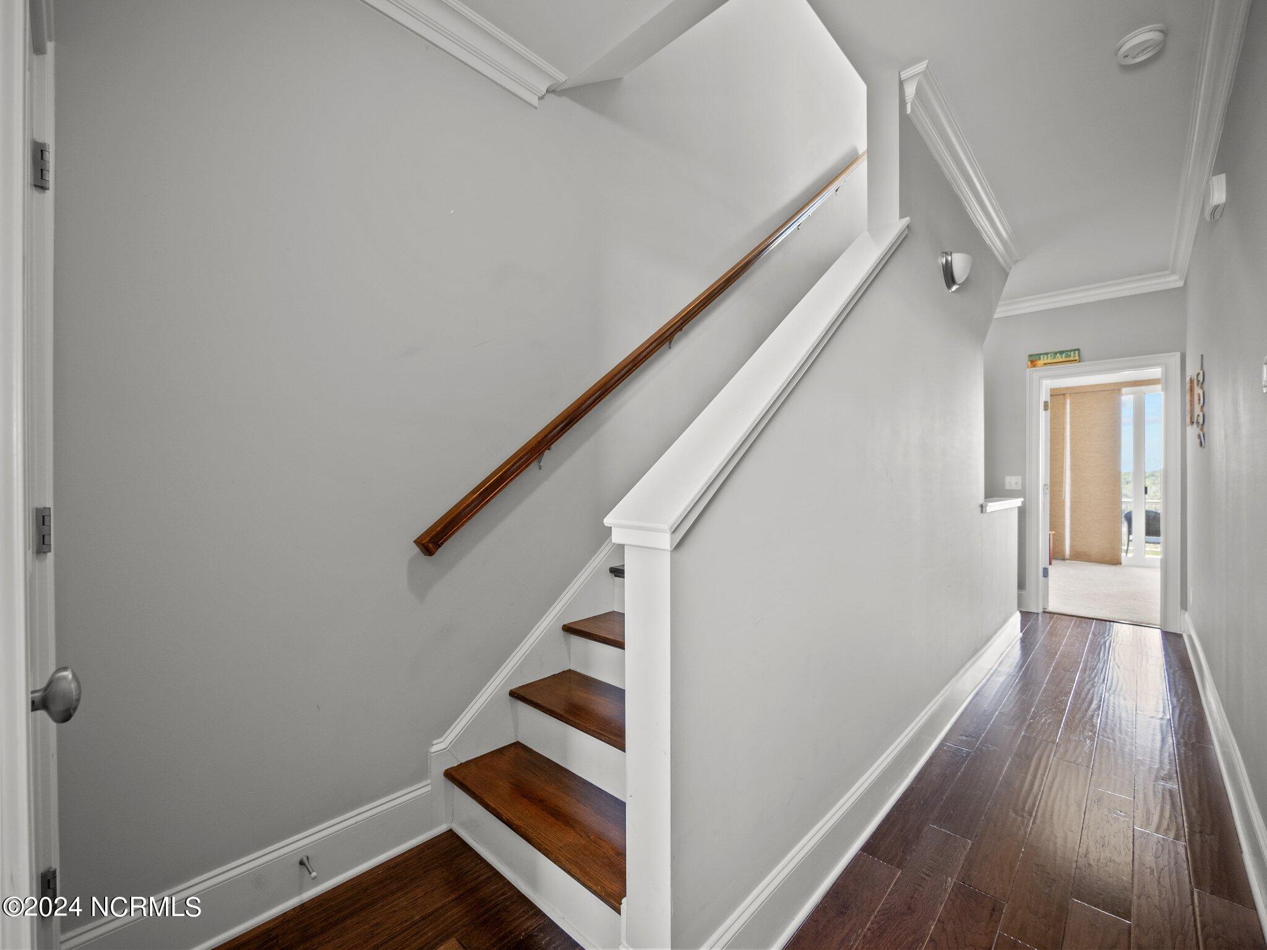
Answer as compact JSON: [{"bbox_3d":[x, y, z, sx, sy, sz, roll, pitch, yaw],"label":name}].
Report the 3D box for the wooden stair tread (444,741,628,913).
[{"bbox_3d":[-0.213,1.023,1.550,0.887,0.029,0.288,0,0,42],"label":"wooden stair tread"}]

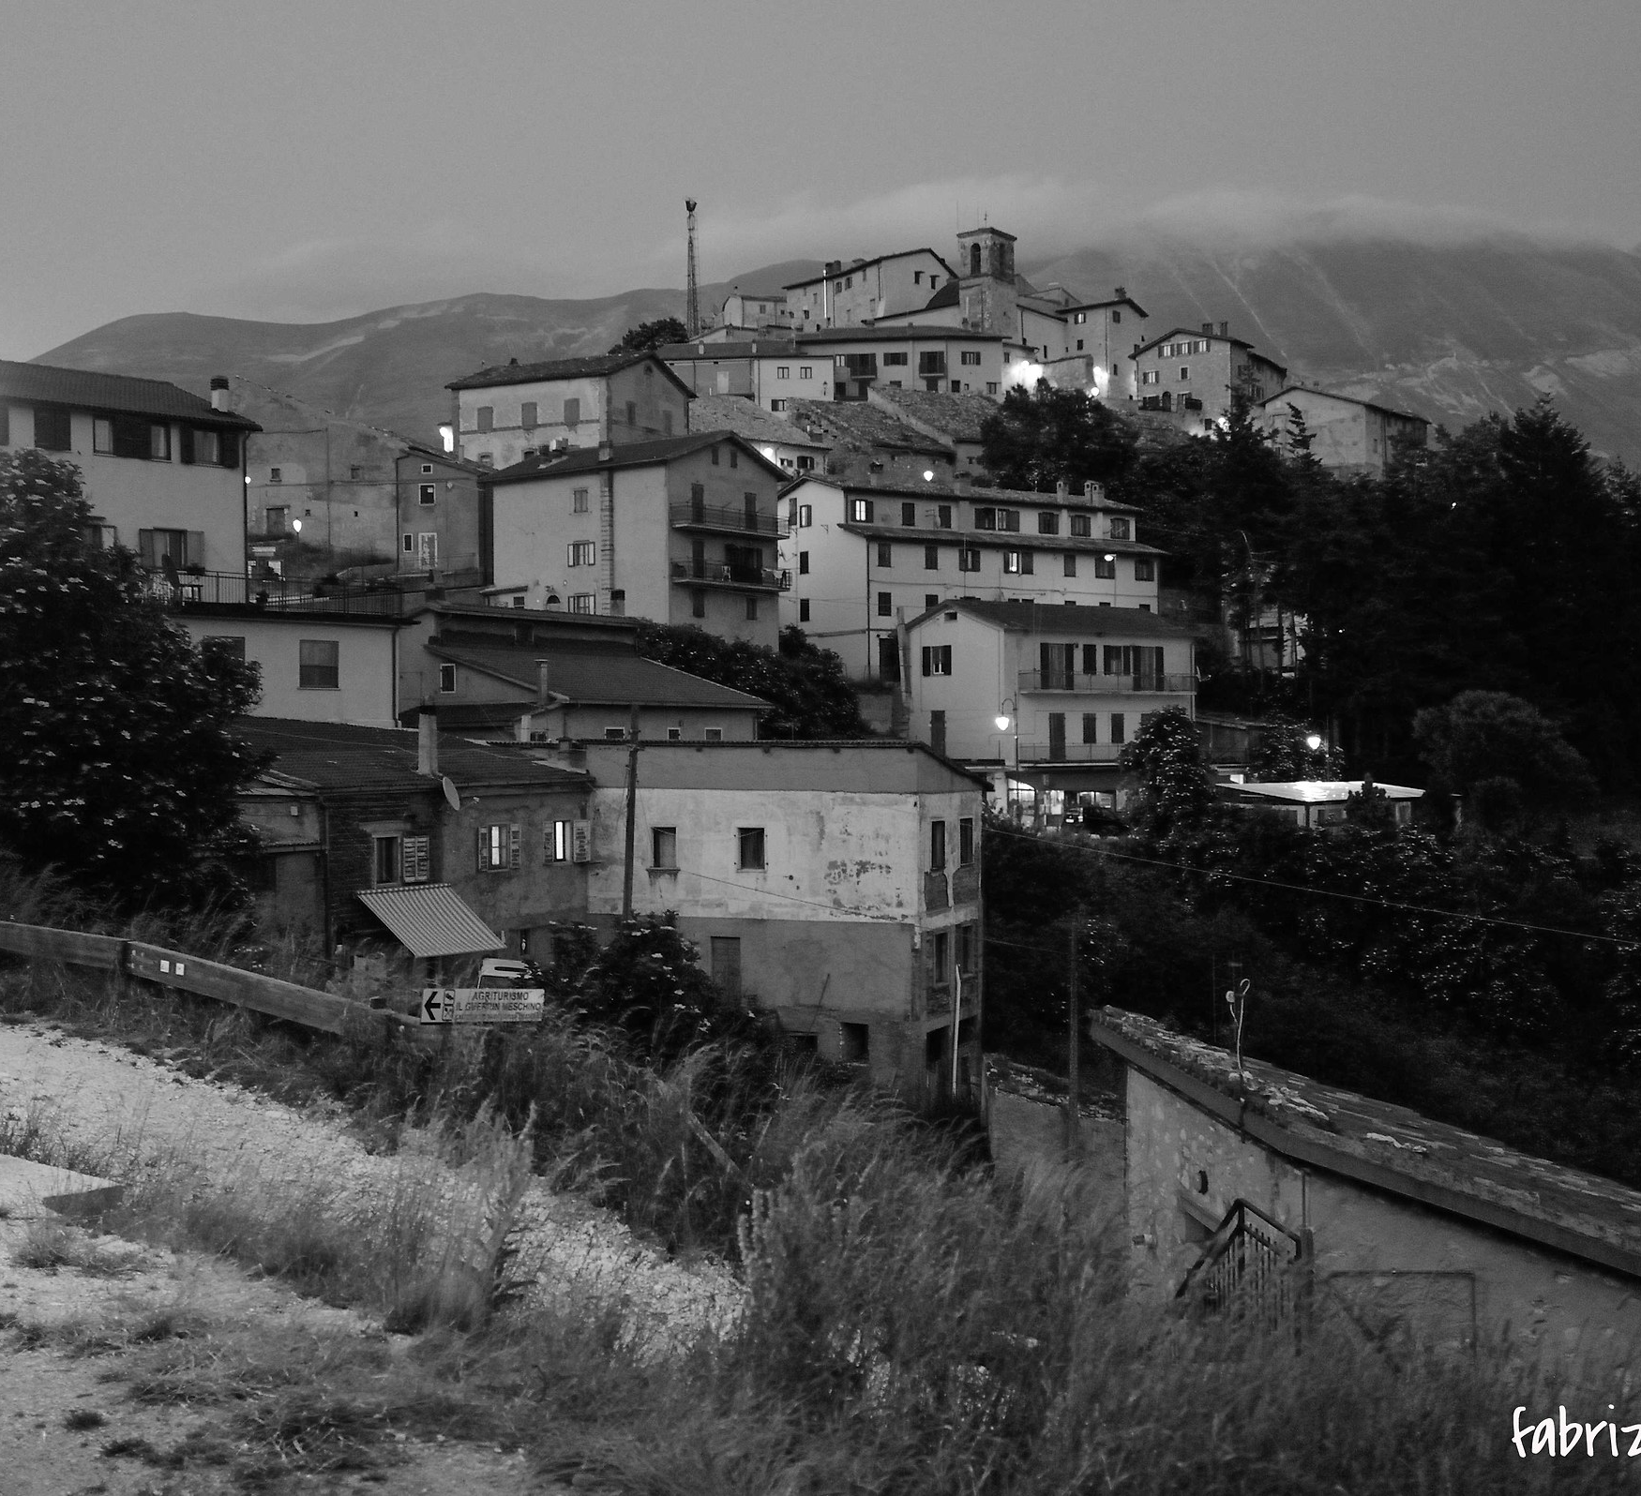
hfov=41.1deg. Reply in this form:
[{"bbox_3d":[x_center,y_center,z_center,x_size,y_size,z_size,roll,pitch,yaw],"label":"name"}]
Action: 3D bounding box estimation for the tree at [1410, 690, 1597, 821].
[{"bbox_3d":[34.062,0.438,109.000,9.200,6.700,8.000,0,1,17],"label":"tree"}]

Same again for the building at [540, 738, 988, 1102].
[{"bbox_3d":[-1.470,4.683,65.109,11.400,9.999,6.500,0,1,20],"label":"building"}]

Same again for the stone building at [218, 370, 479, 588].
[{"bbox_3d":[-29.801,-17.152,138.500,14.500,12.000,8.500,0,1,9],"label":"stone building"}]

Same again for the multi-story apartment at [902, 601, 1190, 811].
[{"bbox_3d":[10.991,-1.850,102.409,12.100,9.900,8.000,-1,1,-37],"label":"multi-story apartment"}]

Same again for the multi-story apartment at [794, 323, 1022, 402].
[{"bbox_3d":[8.975,-40.060,230.038,22.800,8.535,10.000,0,1,4],"label":"multi-story apartment"}]

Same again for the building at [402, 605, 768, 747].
[{"bbox_3d":[-10.378,-1.946,93.010,9.800,7.405,20.750,0,1,18],"label":"building"}]

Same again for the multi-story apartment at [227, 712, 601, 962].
[{"bbox_3d":[-13.160,2.523,64.810,7.000,6.571,11.498,1,2,31],"label":"multi-story apartment"}]

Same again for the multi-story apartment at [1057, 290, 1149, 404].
[{"bbox_3d":[26.820,-37.544,208.423,4.843,10.267,7.032,-1,2,-36],"label":"multi-story apartment"}]

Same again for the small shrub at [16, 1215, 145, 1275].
[{"bbox_3d":[-3.021,2.034,8.942,0.490,0.180,0.360,0,1,0],"label":"small shrub"}]

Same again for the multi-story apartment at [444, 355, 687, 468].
[{"bbox_3d":[-17.301,-22.597,153.138,12.951,9.139,10.163,1,2,30],"label":"multi-story apartment"}]

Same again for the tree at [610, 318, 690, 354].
[{"bbox_3d":[-15.529,-36.114,195.186,6.600,5.000,6.200,0,1,0],"label":"tree"}]

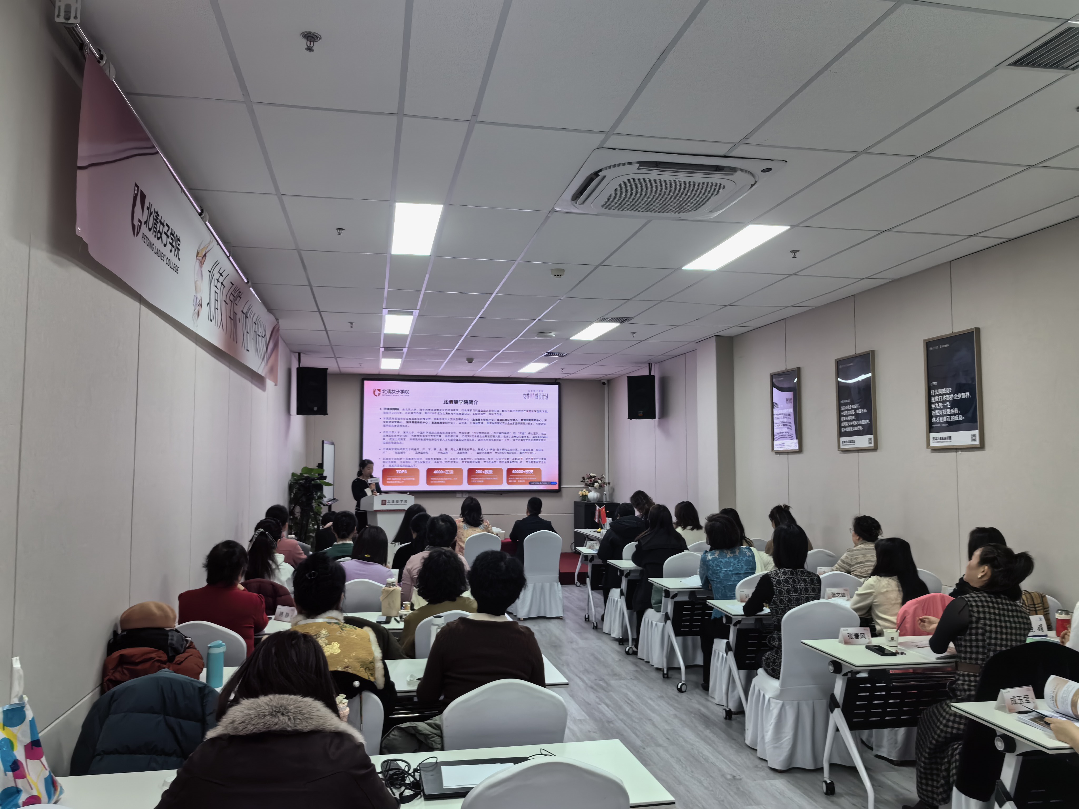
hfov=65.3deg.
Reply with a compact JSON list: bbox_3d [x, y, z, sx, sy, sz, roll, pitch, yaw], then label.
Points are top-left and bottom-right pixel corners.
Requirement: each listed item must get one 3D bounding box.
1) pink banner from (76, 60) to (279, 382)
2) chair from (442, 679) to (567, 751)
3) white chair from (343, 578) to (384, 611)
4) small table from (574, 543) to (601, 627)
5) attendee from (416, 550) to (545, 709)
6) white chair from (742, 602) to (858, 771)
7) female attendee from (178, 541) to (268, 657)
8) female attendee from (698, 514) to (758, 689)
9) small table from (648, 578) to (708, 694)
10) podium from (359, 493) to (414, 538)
[{"bbox_3d":[-2.047,-0.675,5.519,0.080,0.660,5.600,1,-4,-11],"label":"pink banner"},{"bbox_3d":[-0.160,1.367,2.950,0.460,0.900,0.520,1,-4,-11],"label":"chair"},{"bbox_3d":[-1.194,1.582,5.590,0.470,0.900,0.530,1,-4,-11],"label":"white chair"},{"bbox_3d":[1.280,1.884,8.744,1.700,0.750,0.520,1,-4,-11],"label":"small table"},{"bbox_3d":[-0.230,1.218,3.242,0.490,1.290,0.700,1,-4,-11],"label":"attendee"},{"bbox_3d":[1.442,1.509,4.688,0.475,0.910,0.530,1,-4,-11],"label":"white chair"},{"bbox_3d":[-1.585,1.312,4.264,0.490,1.250,0.700,1,-4,-9],"label":"female attendee"},{"bbox_3d":[1.315,1.397,5.876,0.480,1.260,0.720,1,-4,-14],"label":"female attendee"},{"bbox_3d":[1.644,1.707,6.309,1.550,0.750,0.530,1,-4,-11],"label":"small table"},{"bbox_3d":[-2.043,1.737,11.325,0.600,1.070,0.470,3,-5,-32],"label":"podium"}]

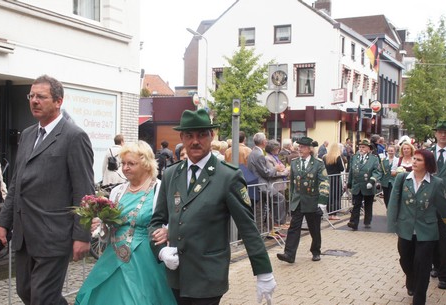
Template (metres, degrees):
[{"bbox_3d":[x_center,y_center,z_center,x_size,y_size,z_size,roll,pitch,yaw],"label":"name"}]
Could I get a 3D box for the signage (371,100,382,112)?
[{"bbox_3d":[8.290,-2.474,31.000,0.620,0.660,0.150,1,1,25],"label":"signage"}]

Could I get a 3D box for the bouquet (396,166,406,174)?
[{"bbox_3d":[3.380,0.361,10.900,0.200,0.180,0.190,0,1,22],"label":"bouquet"}]

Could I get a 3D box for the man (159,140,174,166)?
[{"bbox_3d":[-1.507,0.568,15.211,0.500,1.740,0.360,0,1,-18],"label":"man"}]

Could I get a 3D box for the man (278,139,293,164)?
[{"bbox_3d":[1.406,0.557,12.811,0.400,1.730,0.500,0,1,-38],"label":"man"}]

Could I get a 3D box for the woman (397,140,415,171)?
[{"bbox_3d":[3.563,0.668,11.116,0.540,1.690,0.380,0,1,22],"label":"woman"}]

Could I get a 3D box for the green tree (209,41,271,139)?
[{"bbox_3d":[0.639,-1.449,20.974,2.300,5.500,2.300,0,1,0],"label":"green tree"}]

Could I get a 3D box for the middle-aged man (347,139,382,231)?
[{"bbox_3d":[2.780,0.619,11.315,0.560,1.770,0.500,1,1,26],"label":"middle-aged man"}]

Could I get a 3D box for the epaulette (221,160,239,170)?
[{"bbox_3d":[0.042,0.074,3.240,0.115,0.025,0.055,23,10,26],"label":"epaulette"}]

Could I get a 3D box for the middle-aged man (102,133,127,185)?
[{"bbox_3d":[-1.986,0.561,10.511,0.540,1.770,0.420,1,1,25],"label":"middle-aged man"}]

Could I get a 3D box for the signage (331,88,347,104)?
[{"bbox_3d":[5.378,-2.585,26.500,0.150,0.660,0.850,-1,1,-30],"label":"signage"}]

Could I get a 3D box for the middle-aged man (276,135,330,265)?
[{"bbox_3d":[1.173,0.676,8.316,0.560,1.780,0.620,1,1,30],"label":"middle-aged man"}]

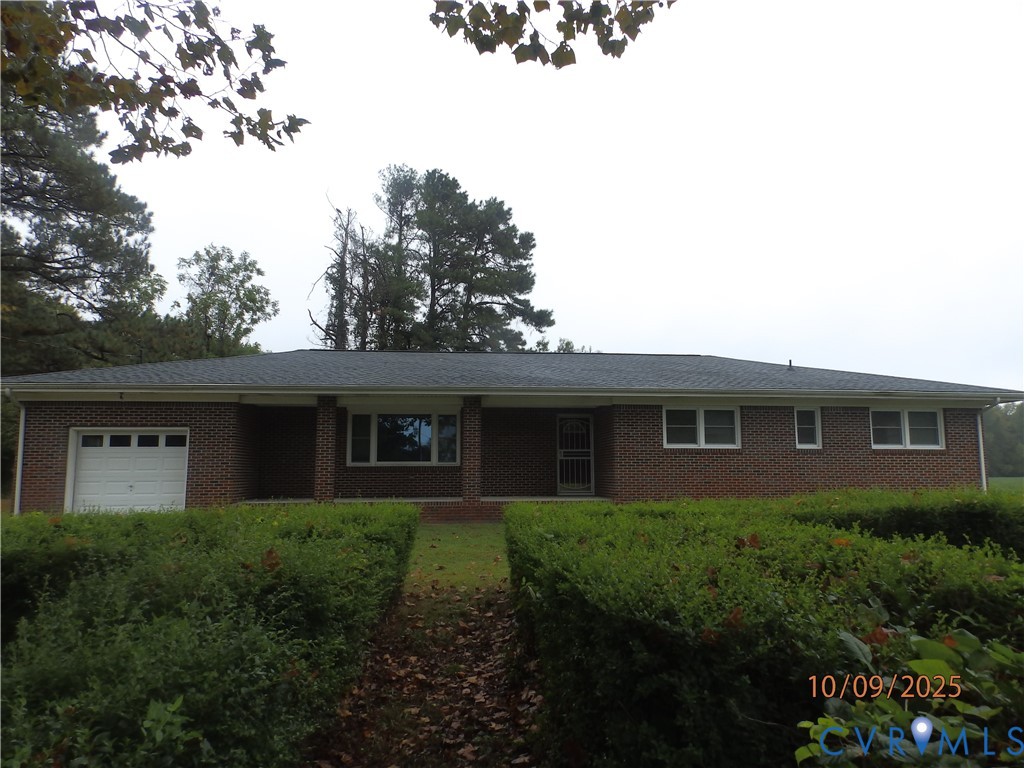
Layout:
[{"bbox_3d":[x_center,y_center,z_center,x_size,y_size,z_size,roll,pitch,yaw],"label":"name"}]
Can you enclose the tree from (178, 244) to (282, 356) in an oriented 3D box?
[{"bbox_3d":[-15.569,-1.021,35.362,5.589,13.544,5.589,0,-7,0],"label":"tree"}]

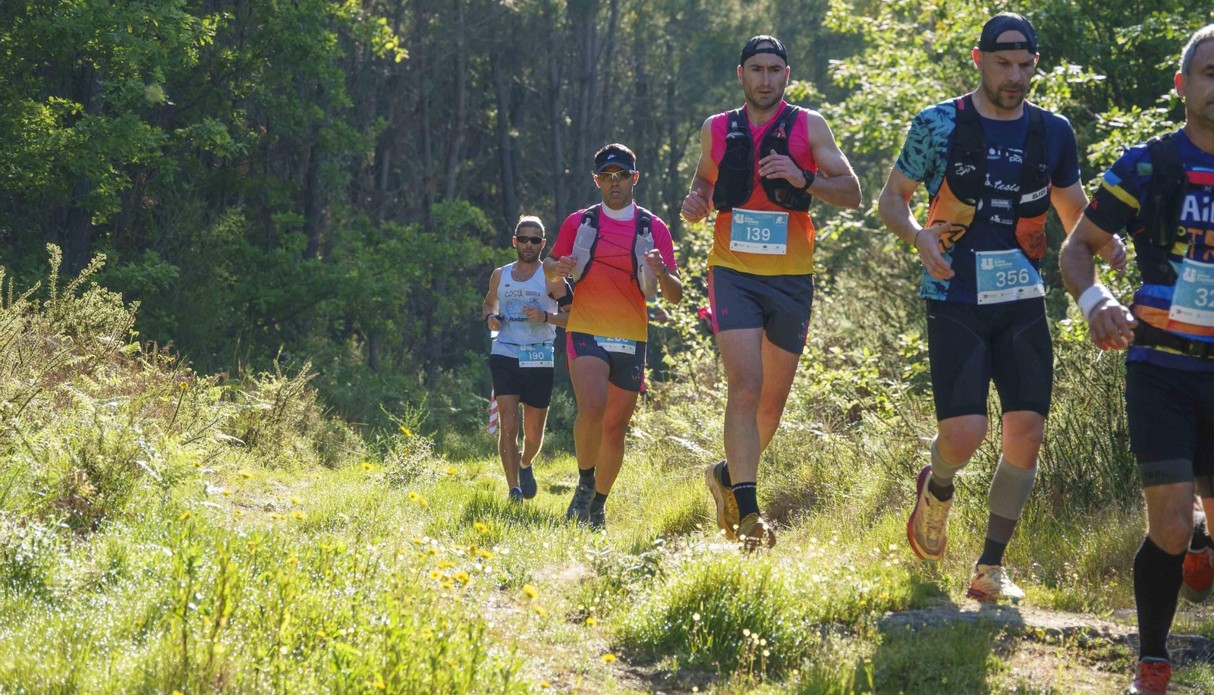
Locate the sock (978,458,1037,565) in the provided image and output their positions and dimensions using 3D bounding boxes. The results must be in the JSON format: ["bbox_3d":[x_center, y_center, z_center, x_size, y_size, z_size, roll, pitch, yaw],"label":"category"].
[{"bbox_3d":[1.137,0.468,14.250,0.120,0.325,0.130,14,5,-17],"label":"sock"}]

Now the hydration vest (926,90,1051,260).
[{"bbox_3d":[1.114,-0.502,14.620,0.340,0.460,0.260,0,6,-14],"label":"hydration vest"}]

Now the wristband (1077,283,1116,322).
[{"bbox_3d":[1.214,-0.110,12.400,0.076,0.068,0.064,-21,-43,0],"label":"wristband"}]

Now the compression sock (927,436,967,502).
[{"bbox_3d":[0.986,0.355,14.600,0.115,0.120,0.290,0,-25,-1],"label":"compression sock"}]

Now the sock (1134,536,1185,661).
[{"bbox_3d":[1.318,0.597,11.980,0.117,0.325,0.130,2,15,-7],"label":"sock"}]

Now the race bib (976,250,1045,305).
[{"bbox_3d":[1.143,-0.199,14.220,0.200,0.152,0.035,-6,0,-14],"label":"race bib"}]

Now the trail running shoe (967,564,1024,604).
[{"bbox_3d":[1.119,0.682,14.450,0.105,0.115,0.290,0,2,-22],"label":"trail running shoe"}]

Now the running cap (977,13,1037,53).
[{"bbox_3d":[1.137,-0.887,14.250,0.172,0.135,0.250,-1,7,-7],"label":"running cap"}]

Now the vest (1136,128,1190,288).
[{"bbox_3d":[1.457,-0.334,12.120,0.350,0.390,0.270,0,6,-8],"label":"vest"}]

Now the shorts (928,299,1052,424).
[{"bbox_3d":[1.115,0.005,14.650,0.360,0.420,0.280,0,3,-12],"label":"shorts"}]

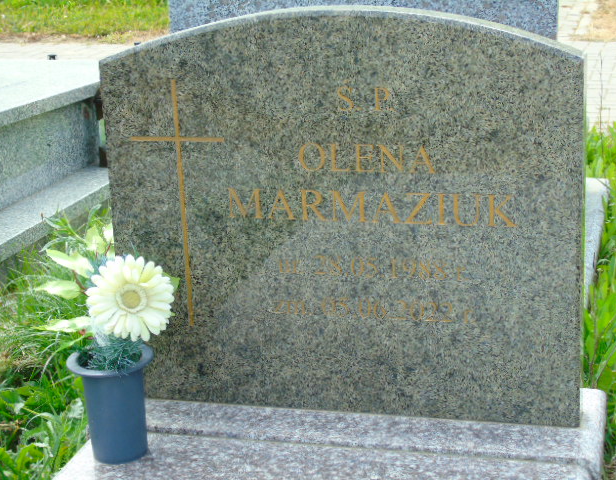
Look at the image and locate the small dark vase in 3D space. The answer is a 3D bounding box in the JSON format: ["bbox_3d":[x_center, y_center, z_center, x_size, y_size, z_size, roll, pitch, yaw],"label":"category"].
[{"bbox_3d":[-0.243,0.209,1.662,0.108,0.129,0.108,-6,16,-9],"label":"small dark vase"}]

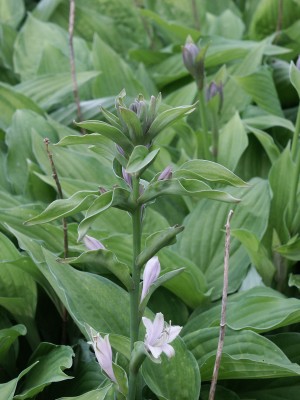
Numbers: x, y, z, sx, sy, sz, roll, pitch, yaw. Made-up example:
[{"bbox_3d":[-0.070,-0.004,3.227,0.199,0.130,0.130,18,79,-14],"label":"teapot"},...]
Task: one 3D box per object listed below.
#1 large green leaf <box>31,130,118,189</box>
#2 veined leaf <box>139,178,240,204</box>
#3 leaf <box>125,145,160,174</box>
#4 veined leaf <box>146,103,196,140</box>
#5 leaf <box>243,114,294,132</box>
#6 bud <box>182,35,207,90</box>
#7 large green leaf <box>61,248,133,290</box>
[{"bbox_3d":[-0.098,-0.055,2.000,0.125,0.030,0.080,28,44,6],"label":"large green leaf"},{"bbox_3d":[0.037,-0.007,1.410,0.095,0.021,0.026,0,23,12],"label":"veined leaf"},{"bbox_3d":[-0.006,-0.037,1.390,0.030,0.026,0.036,6,7,14],"label":"leaf"},{"bbox_3d":[0.018,-0.067,1.280,0.054,0.013,0.020,-36,41,1],"label":"veined leaf"},{"bbox_3d":[0.133,-0.086,1.680,0.062,0.020,0.040,11,24,12],"label":"leaf"},{"bbox_3d":[0.048,-0.147,1.620,0.023,0.057,0.023,-11,13,0],"label":"bud"},{"bbox_3d":[-0.052,0.068,1.440,0.068,0.026,0.026,18,21,-9],"label":"large green leaf"}]

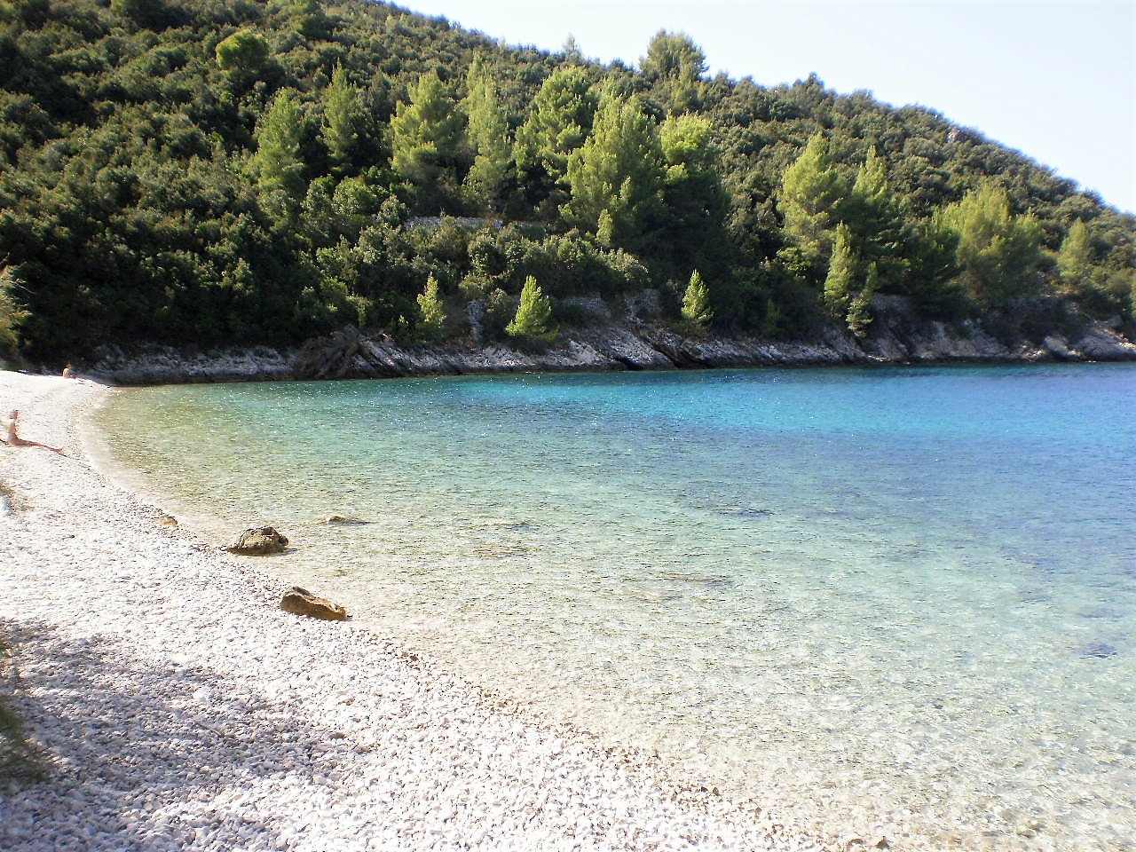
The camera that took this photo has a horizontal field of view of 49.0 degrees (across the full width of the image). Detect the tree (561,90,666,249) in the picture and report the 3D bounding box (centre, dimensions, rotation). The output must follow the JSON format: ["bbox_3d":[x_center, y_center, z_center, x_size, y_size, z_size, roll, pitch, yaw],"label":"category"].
[{"bbox_3d":[4.690,-26.280,128.000,10.070,16.940,10.070,0,4,0],"label":"tree"}]

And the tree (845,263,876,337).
[{"bbox_3d":[28.930,-12.470,123.000,3.060,7.530,3.060,0,4,0],"label":"tree"}]

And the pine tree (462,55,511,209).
[{"bbox_3d":[-8.070,-29.080,124.000,4.790,15.530,4.790,0,4,0],"label":"pine tree"}]

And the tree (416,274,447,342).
[{"bbox_3d":[-10.450,-9.030,95.000,2.230,5.140,2.230,0,4,0],"label":"tree"}]

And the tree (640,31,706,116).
[{"bbox_3d":[13.490,-45.250,160.000,8.650,10.740,8.390,0,4,5],"label":"tree"}]

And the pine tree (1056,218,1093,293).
[{"bbox_3d":[58.160,-19.430,143.000,4.270,8.590,4.150,2,5,22],"label":"pine tree"}]

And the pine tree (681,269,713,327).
[{"bbox_3d":[12.030,-12.030,117.000,2.910,5.500,2.910,0,4,0],"label":"pine tree"}]

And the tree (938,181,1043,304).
[{"bbox_3d":[45.690,-19.770,135.000,11.340,13.250,11.000,1,4,19],"label":"tree"}]

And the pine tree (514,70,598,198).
[{"bbox_3d":[-1.160,-28.260,121.000,8.270,13.070,8.020,0,4,-1],"label":"pine tree"}]

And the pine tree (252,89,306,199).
[{"bbox_3d":[-24.470,-23.710,105.000,4.480,9.140,4.350,-1,4,-13],"label":"pine tree"}]

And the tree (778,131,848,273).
[{"bbox_3d":[26.760,-24.150,136.000,7.510,15.870,7.510,0,4,0],"label":"tree"}]

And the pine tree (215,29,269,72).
[{"bbox_3d":[-35.310,-40.590,135.000,5.590,4.800,5.590,0,4,0],"label":"pine tree"}]

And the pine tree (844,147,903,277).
[{"bbox_3d":[32.120,-22.210,131.000,6.340,13.850,6.150,1,4,14],"label":"pine tree"}]

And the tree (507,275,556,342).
[{"bbox_3d":[-2.890,-9.240,98.000,3.910,5.140,3.790,0,4,-2],"label":"tree"}]

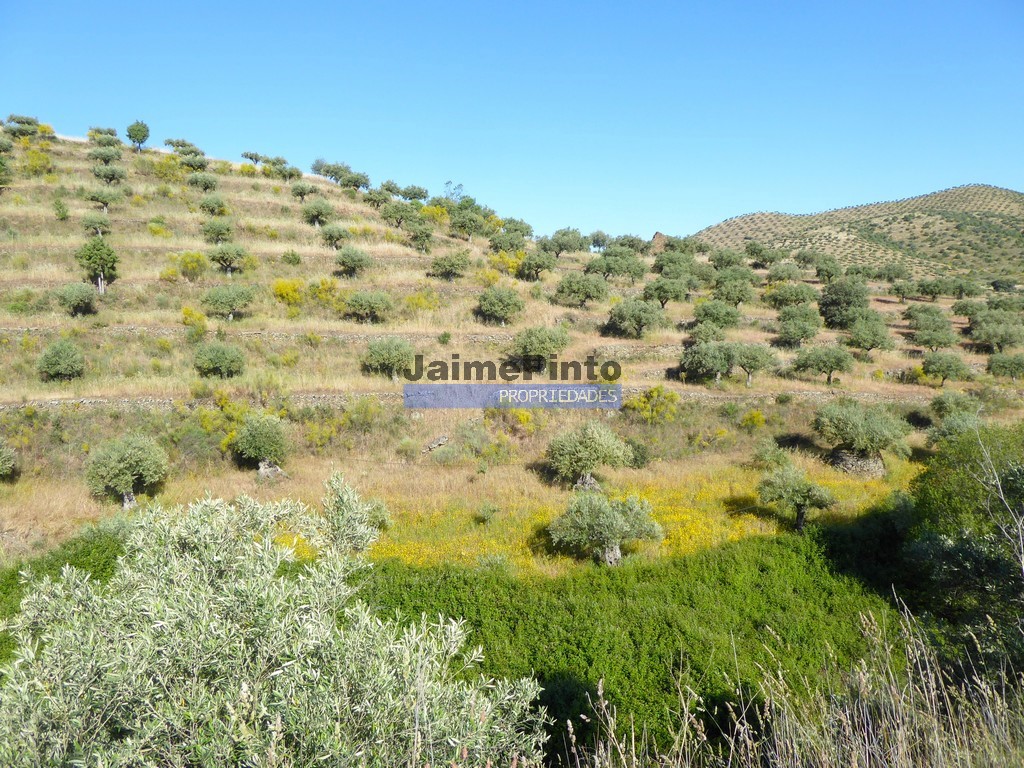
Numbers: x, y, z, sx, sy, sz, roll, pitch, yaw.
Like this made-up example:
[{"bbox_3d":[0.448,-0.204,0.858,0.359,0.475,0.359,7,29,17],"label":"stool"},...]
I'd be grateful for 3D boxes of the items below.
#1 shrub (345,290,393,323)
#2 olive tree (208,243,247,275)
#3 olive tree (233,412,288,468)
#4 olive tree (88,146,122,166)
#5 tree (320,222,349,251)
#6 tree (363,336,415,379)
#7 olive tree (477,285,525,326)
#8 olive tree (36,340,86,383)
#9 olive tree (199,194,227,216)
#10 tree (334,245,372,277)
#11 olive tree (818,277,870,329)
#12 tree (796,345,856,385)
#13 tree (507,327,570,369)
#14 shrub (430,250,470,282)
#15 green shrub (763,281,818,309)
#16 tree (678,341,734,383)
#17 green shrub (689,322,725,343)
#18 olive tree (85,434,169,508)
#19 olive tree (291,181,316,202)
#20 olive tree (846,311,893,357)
[{"bbox_3d":[-11.851,-6.362,61.500,3.990,2.660,3.790,0,2,0],"label":"shrub"},{"bbox_3d":[-27.267,-11.857,71.000,3.550,3.260,3.370,0,2,0],"label":"olive tree"},{"bbox_3d":[-13.658,3.110,40.000,2.860,3.140,2.720,0,1,0],"label":"olive tree"},{"bbox_3d":[-46.839,-26.092,85.000,3.790,2.410,3.600,-3,6,-28],"label":"olive tree"},{"bbox_3d":[-18.326,-15.254,77.000,3.020,2.920,2.870,0,2,0],"label":"tree"},{"bbox_3d":[-7.651,-1.633,46.000,3.297,2.564,3.132,0,4,0],"label":"tree"},{"bbox_3d":[-0.793,-5.483,51.000,3.210,2.700,3.050,0,3,0],"label":"olive tree"},{"bbox_3d":[-32.933,-1.680,54.000,3.430,2.990,3.260,0,2,0],"label":"olive tree"},{"bbox_3d":[-30.729,-18.345,76.000,2.690,2.260,2.560,-2,5,-22],"label":"olive tree"},{"bbox_3d":[-13.247,-10.229,62.000,3.010,2.770,2.860,-1,5,-12],"label":"tree"},{"bbox_3d":[27.877,-6.833,62.000,4.270,4.360,4.060,0,1,0],"label":"olive tree"},{"bbox_3d":[19.650,-1.226,46.500,3.660,2.460,3.480,0,3,0],"label":"tree"},{"bbox_3d":[1.711,-2.146,46.000,3.857,2.776,3.664,0,4,0],"label":"tree"},{"bbox_3d":[-5.073,-9.734,61.000,3.200,2.560,3.040,0,5,-5],"label":"shrub"},{"bbox_3d":[22.596,-7.262,60.000,4.410,2.230,4.190,0,3,0],"label":"green shrub"},{"bbox_3d":[12.293,-1.415,46.500,3.290,2.590,3.130,0,3,0],"label":"tree"},{"bbox_3d":[15.162,-3.771,57.500,2.880,2.180,2.730,0,2,0],"label":"green shrub"},{"bbox_3d":[-16.421,3.727,31.500,3.470,3.090,3.300,0,3,0],"label":"olive tree"},{"bbox_3d":[-21.886,-20.252,78.000,2.660,2.220,2.530,-1,5,-15],"label":"olive tree"},{"bbox_3d":[26.589,-3.756,55.000,3.350,3.420,3.190,0,1,0],"label":"olive tree"}]

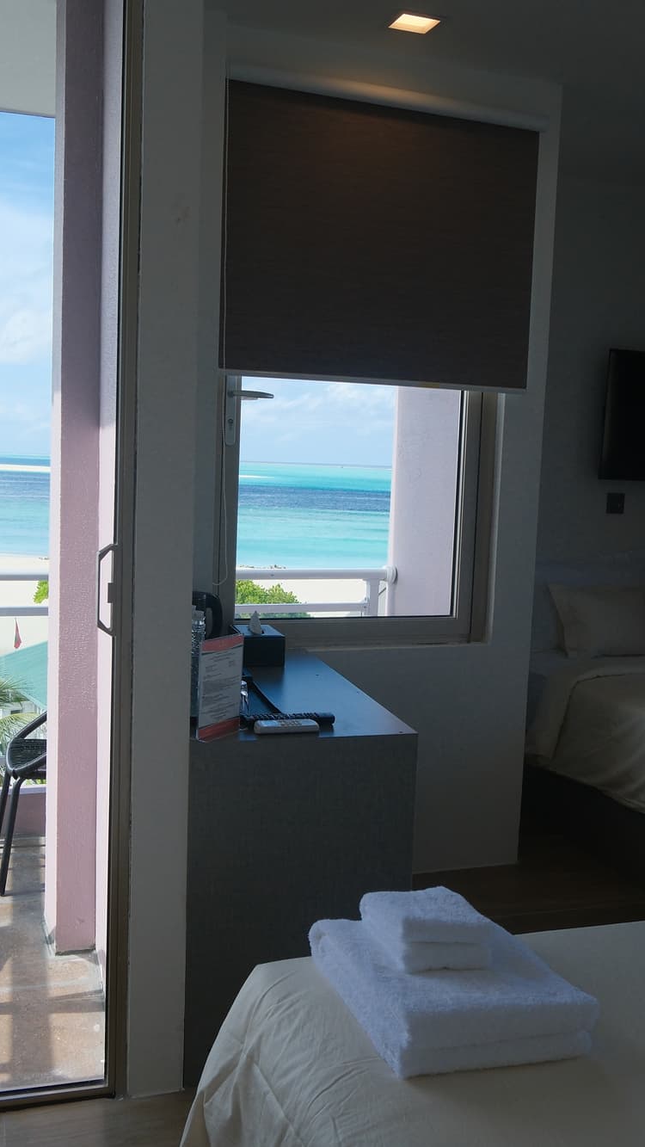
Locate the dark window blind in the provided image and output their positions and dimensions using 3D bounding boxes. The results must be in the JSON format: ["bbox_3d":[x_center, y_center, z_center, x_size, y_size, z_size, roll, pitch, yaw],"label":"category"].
[{"bbox_3d":[0.205,-0.987,3.327,1.031,0.821,0.050,0,6,-22],"label":"dark window blind"}]

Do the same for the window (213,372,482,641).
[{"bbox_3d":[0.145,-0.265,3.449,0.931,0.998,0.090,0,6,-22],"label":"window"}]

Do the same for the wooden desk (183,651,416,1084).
[{"bbox_3d":[-0.165,0.668,2.857,0.491,0.759,1.017,1,6,-13],"label":"wooden desk"}]

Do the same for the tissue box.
[{"bbox_3d":[-0.189,0.211,3.182,0.120,0.088,0.205,1,6,-13],"label":"tissue box"}]

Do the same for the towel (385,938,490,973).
[{"bbox_3d":[0.143,0.519,1.548,0.138,0.038,0.138,1,6,-15],"label":"towel"}]

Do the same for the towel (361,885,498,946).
[{"bbox_3d":[0.142,0.481,1.544,0.135,0.040,0.130,1,6,-15],"label":"towel"}]

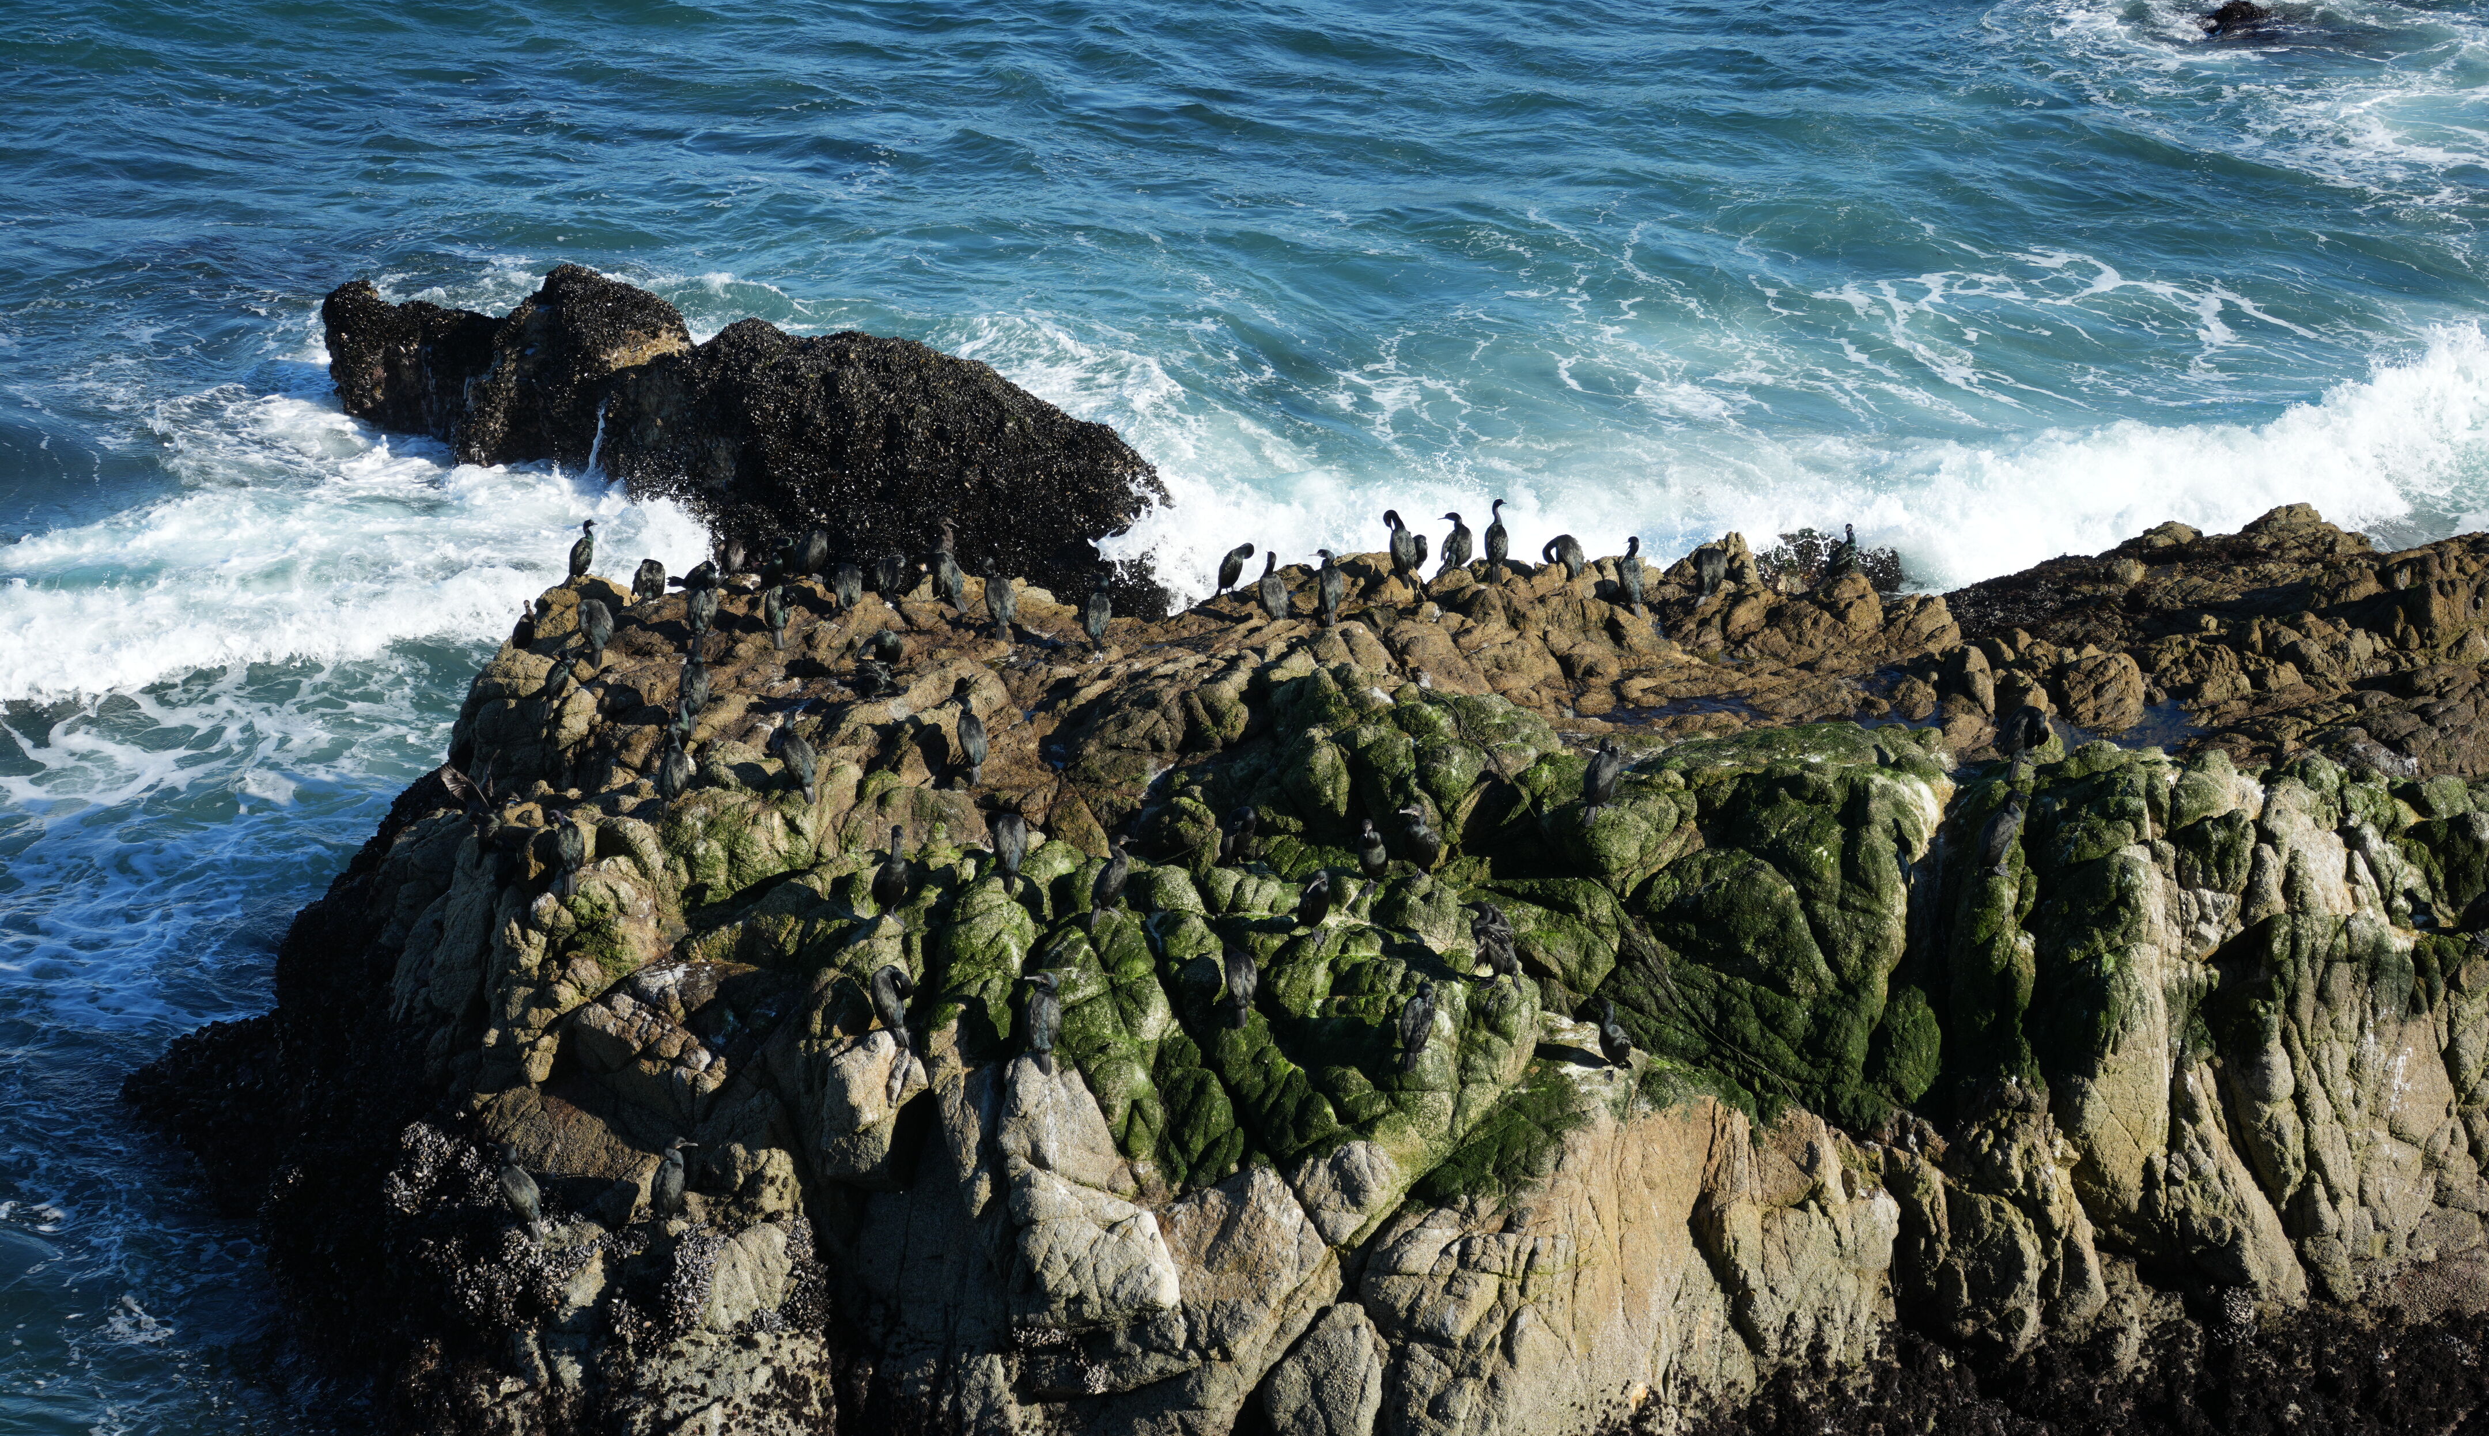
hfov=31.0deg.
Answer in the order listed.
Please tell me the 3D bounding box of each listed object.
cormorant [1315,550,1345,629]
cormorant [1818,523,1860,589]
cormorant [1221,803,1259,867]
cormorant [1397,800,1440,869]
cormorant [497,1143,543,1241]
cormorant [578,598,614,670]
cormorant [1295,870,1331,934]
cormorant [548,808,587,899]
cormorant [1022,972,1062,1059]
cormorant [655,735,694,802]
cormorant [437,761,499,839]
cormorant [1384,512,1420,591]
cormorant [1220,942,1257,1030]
[{"bbox_3d":[0.678,-1.017,35.600,0.180,0.570,0.330,-2,18,-5],"label":"cormorant"},{"bbox_3d":[4.759,-1.294,36.000,0.340,0.520,0.200,-3,20,-9],"label":"cormorant"},{"bbox_3d":[-0.035,0.834,32.100,0.310,0.430,0.200,14,23,36],"label":"cormorant"},{"bbox_3d":[1.188,0.799,30.500,0.220,0.460,0.360,13,23,33],"label":"cormorant"},{"bbox_3d":[-4.073,2.655,25.200,0.210,0.480,0.370,-16,25,-37],"label":"cormorant"},{"bbox_3d":[-4.835,-0.631,33.500,0.210,0.500,0.360,3,20,9],"label":"cormorant"},{"bbox_3d":[0.475,1.271,30.900,0.200,0.460,0.300,-6,19,-17],"label":"cormorant"},{"bbox_3d":[-4.511,0.896,30.000,0.200,0.560,0.350,-2,20,-5],"label":"cormorant"},{"bbox_3d":[-1.165,1.755,26.000,0.210,0.510,0.330,-1,20,-4],"label":"cormorant"},{"bbox_3d":[-4.133,0.381,32.600,0.210,0.550,0.330,0,18,0],"label":"cormorant"},{"bbox_3d":[-4.789,0.508,27.700,0.320,0.420,0.480,-5,21,-14],"label":"cormorant"},{"bbox_3d":[1.270,-1.332,36.000,0.200,0.600,0.330,-4,18,-11],"label":"cormorant"},{"bbox_3d":[-0.037,1.696,28.500,0.200,0.520,0.360,0,20,0],"label":"cormorant"}]

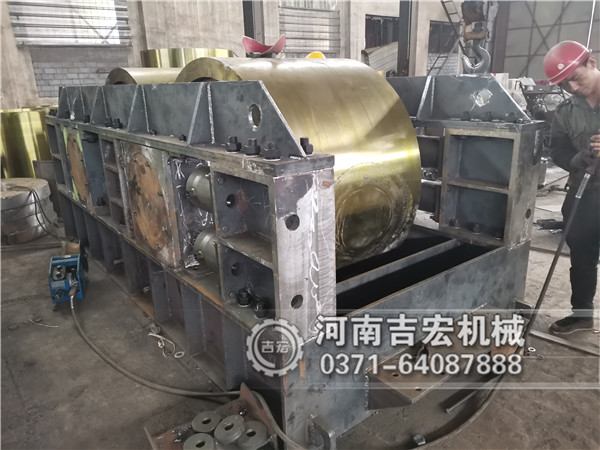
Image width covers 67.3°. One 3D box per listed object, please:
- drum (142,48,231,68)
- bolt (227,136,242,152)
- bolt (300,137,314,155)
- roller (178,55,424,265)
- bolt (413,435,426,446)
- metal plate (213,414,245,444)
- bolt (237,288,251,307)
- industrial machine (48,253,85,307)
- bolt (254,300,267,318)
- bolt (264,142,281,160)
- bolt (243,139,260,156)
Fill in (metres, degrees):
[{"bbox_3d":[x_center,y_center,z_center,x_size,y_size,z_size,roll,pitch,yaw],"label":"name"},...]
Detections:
[{"bbox_3d":[-1.887,-2.395,7.817,1.500,1.120,1.500,-15,21,-35],"label":"drum"},{"bbox_3d":[-0.270,-0.330,1.842,0.055,0.062,0.055,-15,21,-35],"label":"bolt"},{"bbox_3d":[0.020,-0.296,1.685,0.057,0.061,0.057,-14,22,-36],"label":"bolt"},{"bbox_3d":[-0.112,-0.359,3.143,1.090,1.490,1.490,-15,21,-35],"label":"roller"},{"bbox_3d":[0.521,0.937,1.960,0.047,0.030,0.049,15,23,41],"label":"bolt"},{"bbox_3d":[-0.299,0.878,1.938,0.134,0.021,0.134,-18,20,6],"label":"metal plate"},{"bbox_3d":[-0.262,0.345,2.110,0.054,0.068,0.054,-15,21,-35],"label":"bolt"},{"bbox_3d":[-1.765,0.388,3.431,0.220,0.330,0.380,-8,18,-20],"label":"industrial machine"},{"bbox_3d":[-0.176,0.377,2.002,0.054,0.066,0.054,-15,21,-35],"label":"bolt"},{"bbox_3d":[-0.098,-0.258,1.583,0.057,0.054,0.057,-14,22,-36],"label":"bolt"},{"bbox_3d":[-0.179,-0.288,1.677,0.057,0.058,0.057,-14,22,-36],"label":"bolt"}]

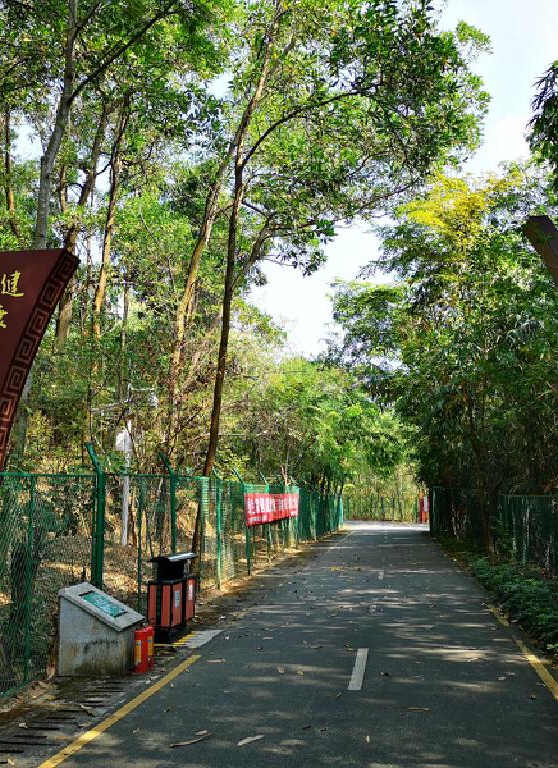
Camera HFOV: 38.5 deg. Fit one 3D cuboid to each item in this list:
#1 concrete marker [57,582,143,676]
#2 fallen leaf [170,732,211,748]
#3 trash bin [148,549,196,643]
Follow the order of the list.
[{"bbox_3d":[-1.705,2.384,7.779,0.610,0.760,0.700,-1,-8,8],"label":"concrete marker"},{"bbox_3d":[-0.617,2.442,5.522,0.080,0.035,0.378,-8,-11,44],"label":"fallen leaf"},{"bbox_3d":[-1.282,2.519,9.566,0.330,0.970,0.960,-1,-8,9],"label":"trash bin"}]

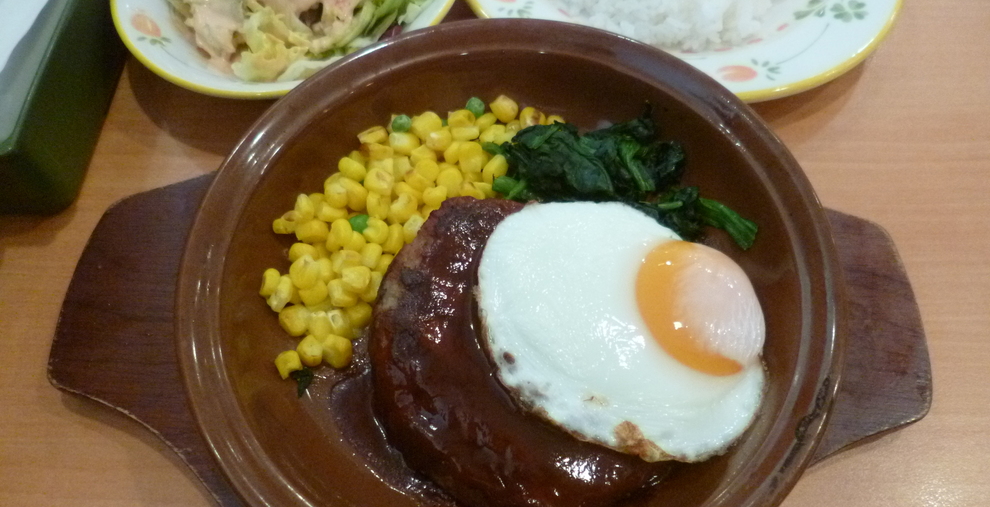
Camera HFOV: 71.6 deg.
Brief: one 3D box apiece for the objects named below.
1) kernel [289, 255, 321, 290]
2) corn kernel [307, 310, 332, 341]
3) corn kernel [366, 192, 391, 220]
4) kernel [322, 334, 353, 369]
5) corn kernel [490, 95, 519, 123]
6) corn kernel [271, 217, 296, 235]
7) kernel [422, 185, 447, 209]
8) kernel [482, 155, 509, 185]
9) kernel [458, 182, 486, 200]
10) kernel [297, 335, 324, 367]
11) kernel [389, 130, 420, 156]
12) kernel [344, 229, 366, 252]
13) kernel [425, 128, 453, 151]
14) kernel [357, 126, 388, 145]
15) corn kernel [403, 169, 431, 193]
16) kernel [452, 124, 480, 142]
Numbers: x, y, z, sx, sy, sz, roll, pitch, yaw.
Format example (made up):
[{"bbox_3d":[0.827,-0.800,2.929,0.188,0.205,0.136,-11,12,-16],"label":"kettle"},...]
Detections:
[{"bbox_3d":[-0.066,0.007,0.238,0.009,0.007,0.012,-14,63,-7],"label":"kernel"},{"bbox_3d":[-0.060,0.025,0.235,0.008,0.007,0.011,-14,63,-7],"label":"corn kernel"},{"bbox_3d":[-0.044,-0.017,0.255,0.008,0.007,0.011,-12,63,-6],"label":"corn kernel"},{"bbox_3d":[-0.053,0.033,0.232,0.009,0.008,0.011,-18,64,-9],"label":"kernel"},{"bbox_3d":[0.004,-0.055,0.261,0.011,0.008,0.010,38,68,16],"label":"corn kernel"},{"bbox_3d":[-0.078,-0.010,0.255,0.009,0.006,0.006,0,64,-1],"label":"corn kernel"},{"bbox_3d":[-0.022,-0.020,0.245,0.009,0.007,0.008,-11,64,-7],"label":"kernel"},{"bbox_3d":[0.000,-0.032,0.264,0.007,0.007,0.012,31,81,6],"label":"kernel"},{"bbox_3d":[-0.009,-0.024,0.275,0.012,0.007,0.008,31,66,16],"label":"kernel"},{"bbox_3d":[-0.064,0.034,0.238,0.008,0.008,0.010,-12,73,-11],"label":"kernel"},{"bbox_3d":[-0.035,-0.043,0.266,0.011,0.008,0.008,16,65,6],"label":"kernel"},{"bbox_3d":[-0.049,-0.005,0.241,0.009,0.007,0.008,38,68,16],"label":"kernel"},{"bbox_3d":[-0.023,-0.046,0.279,0.011,0.008,0.009,-17,62,-9],"label":"kernel"},{"bbox_3d":[-0.050,-0.048,0.278,0.012,0.007,0.007,-20,83,-8],"label":"kernel"},{"bbox_3d":[-0.028,-0.027,0.258,0.012,0.007,0.009,29,66,14],"label":"corn kernel"},{"bbox_3d":[-0.011,-0.047,0.274,0.010,0.008,0.006,-4,81,-2],"label":"kernel"}]

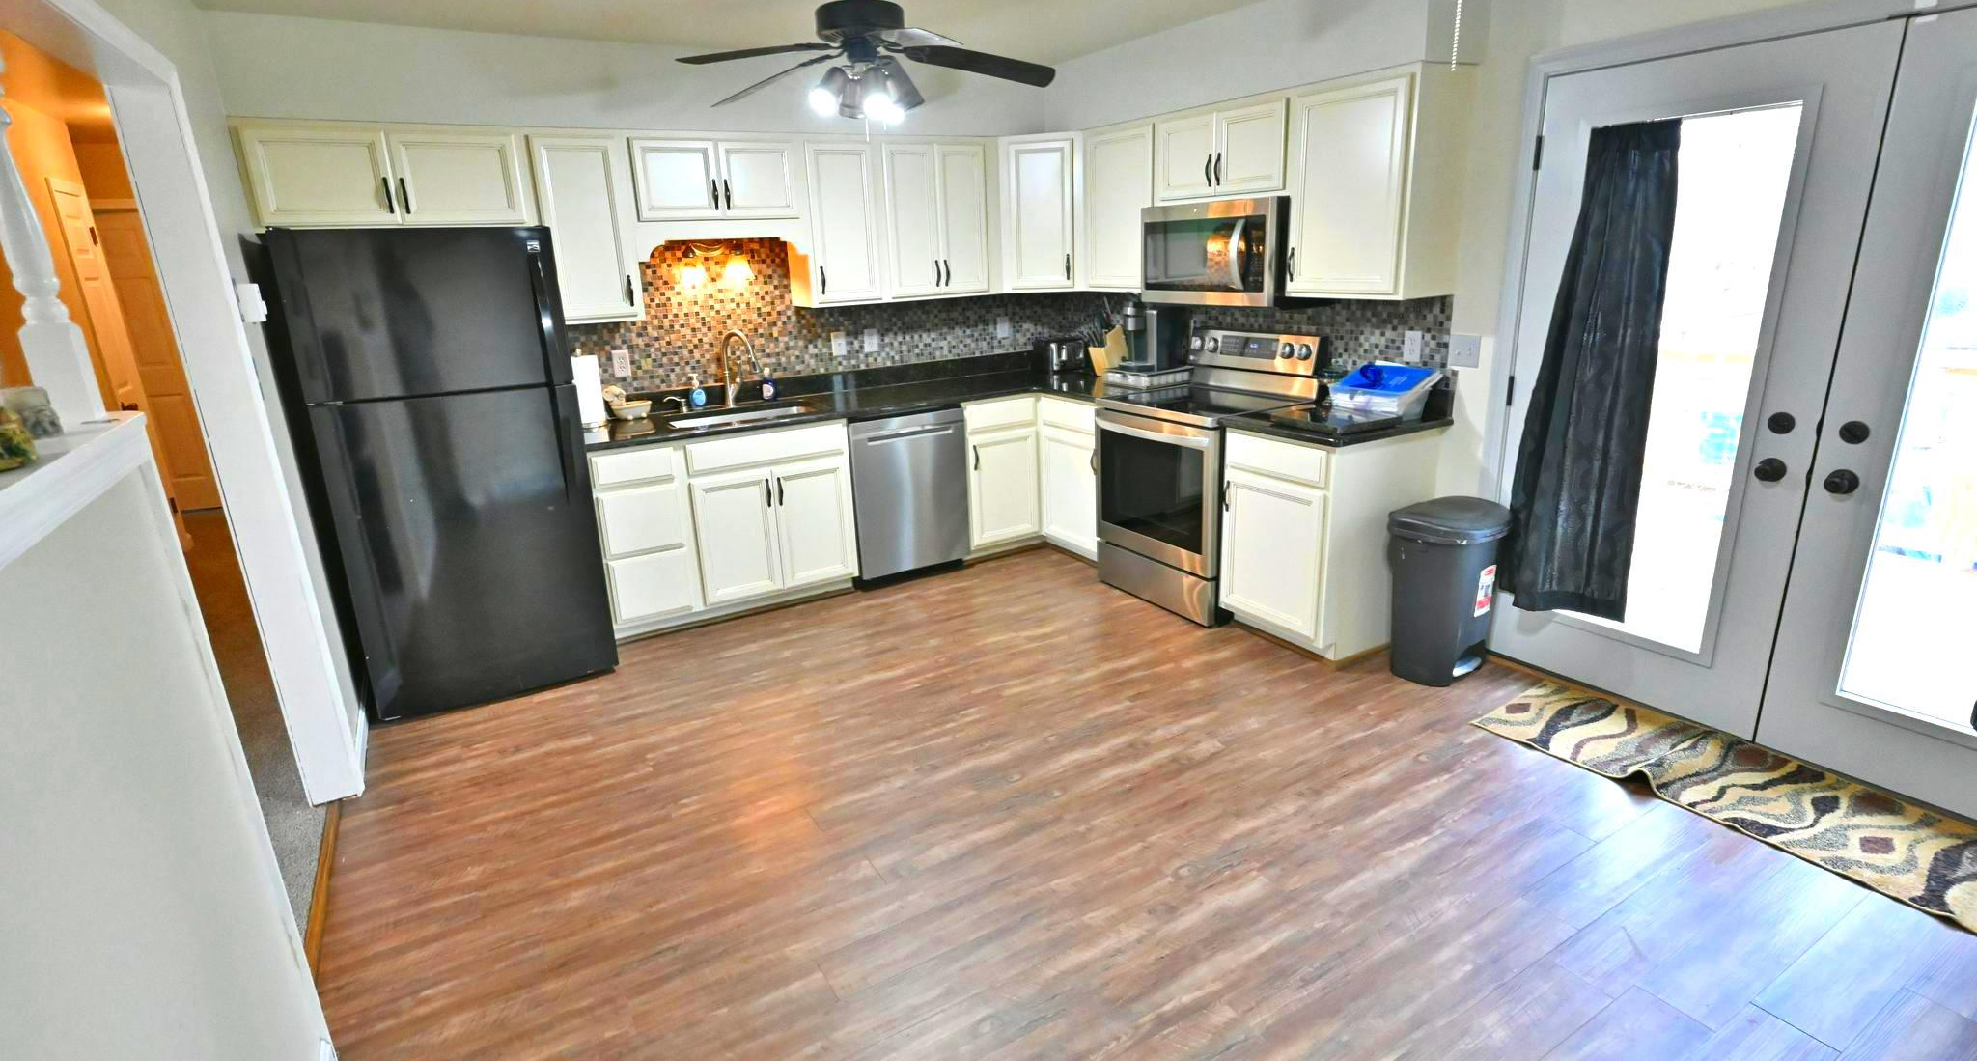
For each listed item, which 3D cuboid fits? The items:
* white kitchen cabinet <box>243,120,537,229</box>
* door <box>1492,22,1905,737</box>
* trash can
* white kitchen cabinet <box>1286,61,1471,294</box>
[{"bbox_3d":[-2.267,-1.352,3.595,0.933,0.381,0.325,-12,19,-29],"label":"white kitchen cabinet"},{"bbox_3d":[2.112,-0.408,2.968,0.055,2.025,0.876,-12,19,-29],"label":"door"},{"bbox_3d":[1.688,0.225,3.447,0.395,0.630,0.303,-12,19,-29],"label":"trash can"},{"bbox_3d":[1.432,-1.271,3.484,0.333,0.766,0.541,-12,19,-29],"label":"white kitchen cabinet"}]

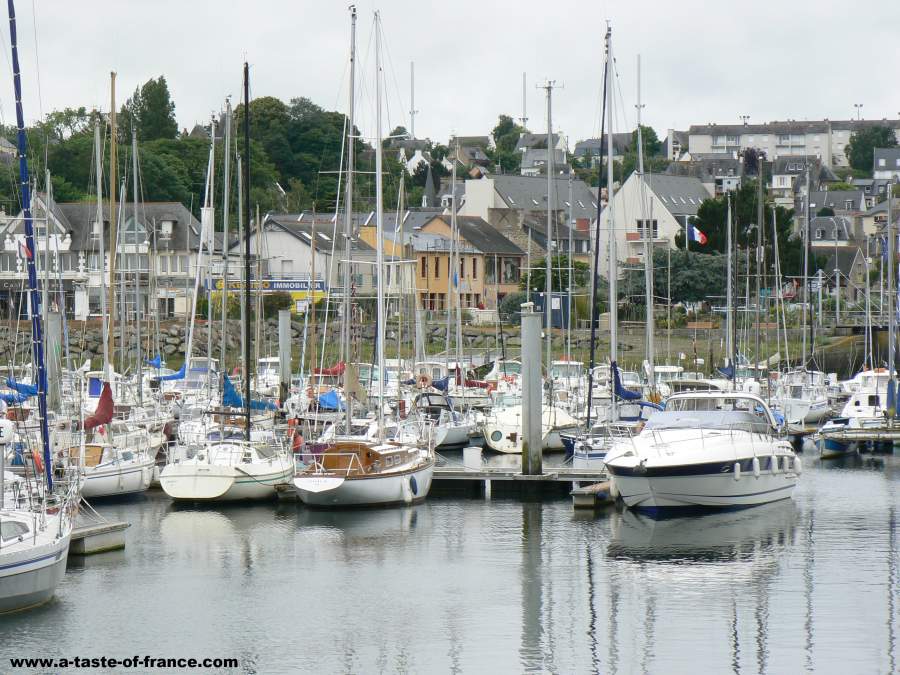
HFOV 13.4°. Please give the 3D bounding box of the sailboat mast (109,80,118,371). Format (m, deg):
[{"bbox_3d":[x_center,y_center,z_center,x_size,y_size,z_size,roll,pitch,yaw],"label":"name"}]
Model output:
[{"bbox_3d":[-12.363,-3.974,140.000,0.180,11.466,0.180,0,0,17],"label":"sailboat mast"}]

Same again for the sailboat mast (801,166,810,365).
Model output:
[{"bbox_3d":[17.350,-3.455,186.000,0.200,9.800,0.200,0,0,18],"label":"sailboat mast"}]

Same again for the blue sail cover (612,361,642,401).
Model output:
[{"bbox_3d":[4.959,1.215,108.000,0.350,1.050,2.900,0,0,17],"label":"blue sail cover"}]

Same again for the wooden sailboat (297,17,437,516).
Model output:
[{"bbox_3d":[-2.100,-2.151,100.800,2.700,13.000,8.600,0,0,17],"label":"wooden sailboat"}]

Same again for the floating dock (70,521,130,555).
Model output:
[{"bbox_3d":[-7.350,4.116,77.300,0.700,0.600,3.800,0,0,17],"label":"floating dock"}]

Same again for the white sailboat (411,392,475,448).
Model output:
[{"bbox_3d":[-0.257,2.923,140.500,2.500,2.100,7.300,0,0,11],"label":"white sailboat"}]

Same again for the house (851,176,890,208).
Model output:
[{"bbox_3d":[72.992,-25.056,665.000,7.000,5.900,7.000,0,0,0],"label":"house"}]

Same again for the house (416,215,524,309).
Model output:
[{"bbox_3d":[1.410,-5.722,308.000,8.000,8.400,9.500,0,0,25],"label":"house"}]

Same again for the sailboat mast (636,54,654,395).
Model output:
[{"bbox_3d":[6.923,-3.921,135.000,0.200,11.800,0.200,-2,0,0],"label":"sailboat mast"}]

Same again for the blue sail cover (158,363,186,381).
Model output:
[{"bbox_3d":[-11.388,1.408,156.000,0.320,0.720,2.800,0,0,17],"label":"blue sail cover"}]

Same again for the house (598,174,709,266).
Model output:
[{"bbox_3d":[21.239,-11.575,395.000,11.000,11.300,11.500,0,0,25],"label":"house"}]

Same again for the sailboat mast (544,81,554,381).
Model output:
[{"bbox_3d":[3.688,-3.771,142.000,0.150,11.481,0.150,0,0,17],"label":"sailboat mast"}]

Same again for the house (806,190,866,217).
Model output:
[{"bbox_3d":[55.620,-18.996,550.000,8.600,5.000,7.500,0,0,11],"label":"house"}]

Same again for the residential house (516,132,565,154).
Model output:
[{"bbox_3d":[17.049,-35.040,720.000,9.000,6.800,7.500,0,0,30],"label":"residential house"}]

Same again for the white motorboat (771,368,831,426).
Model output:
[{"bbox_3d":[17.100,2.865,181.000,2.300,2.800,6.200,0,0,18],"label":"white motorboat"}]

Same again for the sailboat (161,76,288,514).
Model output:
[{"bbox_3d":[-5.650,-1.462,103.000,2.750,11.800,8.200,0,0,14],"label":"sailboat"}]

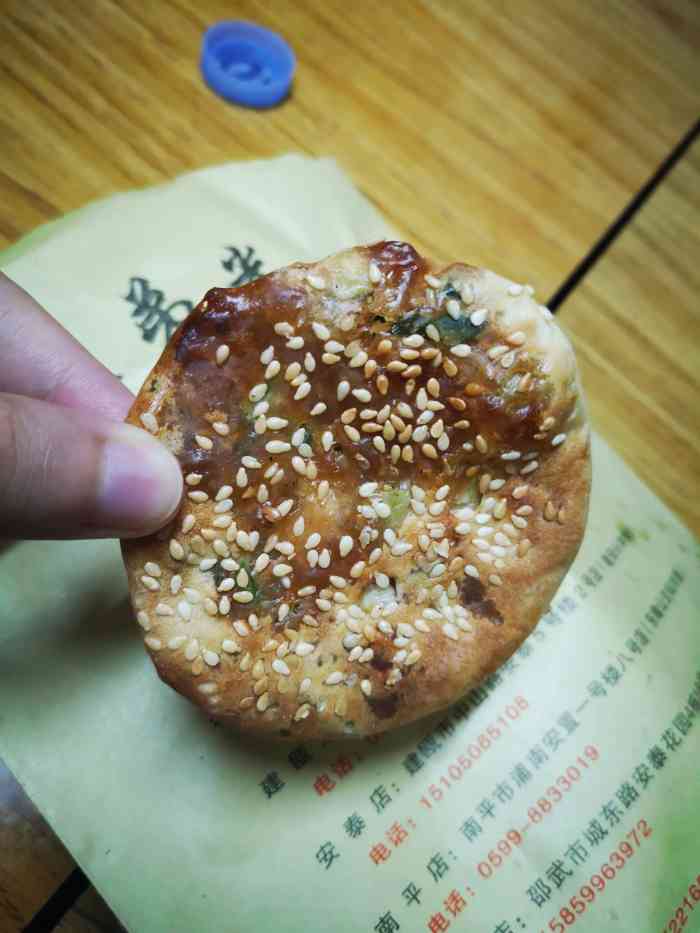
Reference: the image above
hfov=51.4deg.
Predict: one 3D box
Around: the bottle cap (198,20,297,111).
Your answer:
[{"bbox_3d":[-0.036,-0.140,0.254,0.032,0.010,0.032,0,65,-18],"label":"bottle cap"}]

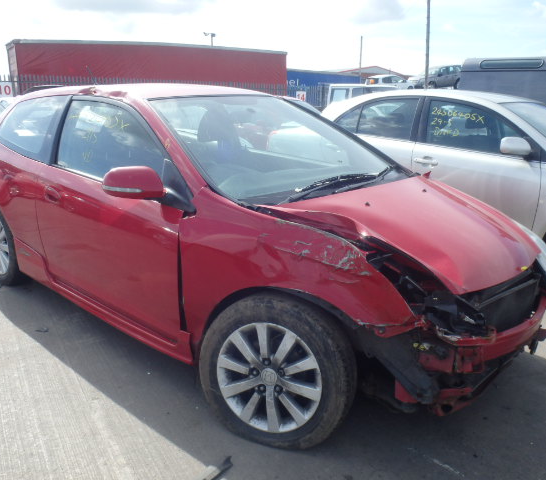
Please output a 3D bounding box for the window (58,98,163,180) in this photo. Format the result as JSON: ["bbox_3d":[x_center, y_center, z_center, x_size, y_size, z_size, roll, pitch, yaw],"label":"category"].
[{"bbox_3d":[-0.836,-0.525,2.675,1.121,0.414,0.091,14,2,41],"label":"window"}]

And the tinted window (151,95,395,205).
[{"bbox_3d":[0.041,-0.555,2.811,1.303,0.131,0.909,-15,49,-45],"label":"tinted window"}]

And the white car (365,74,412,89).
[{"bbox_3d":[9.040,-12.015,40.000,4.000,1.480,1.680,-8,17,-29],"label":"white car"}]

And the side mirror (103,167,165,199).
[{"bbox_3d":[-0.583,-0.236,2.168,0.131,0.136,0.227,14,20,41],"label":"side mirror"}]

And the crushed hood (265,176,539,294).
[{"bbox_3d":[0.693,-0.084,2.326,0.838,0.222,1.242,30,30,35],"label":"crushed hood"}]

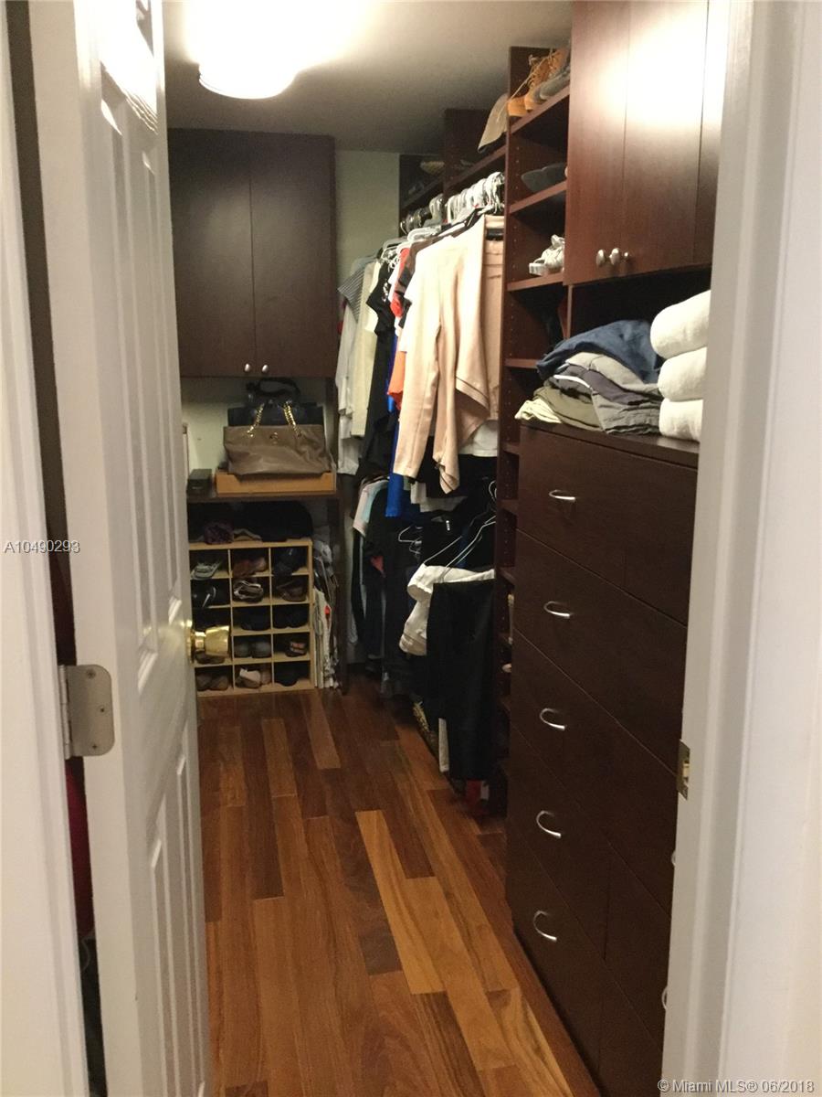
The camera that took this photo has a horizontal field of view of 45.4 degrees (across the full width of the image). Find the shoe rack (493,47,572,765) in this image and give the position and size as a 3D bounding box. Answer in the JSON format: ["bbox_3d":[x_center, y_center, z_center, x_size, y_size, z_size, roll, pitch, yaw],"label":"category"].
[{"bbox_3d":[0.469,-0.194,2.473,0.360,2.085,0.515,-2,12,-11],"label":"shoe rack"}]

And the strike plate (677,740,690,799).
[{"bbox_3d":[0.285,0.230,1.021,0.005,0.057,0.030,-2,12,-11],"label":"strike plate"}]

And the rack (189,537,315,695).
[{"bbox_3d":[-0.650,0.250,3.970,0.480,0.605,0.295,-2,12,-11],"label":"rack"}]

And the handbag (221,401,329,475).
[{"bbox_3d":[-0.521,-0.421,3.807,0.400,0.283,0.150,-2,12,-11],"label":"handbag"}]

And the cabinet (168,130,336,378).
[{"bbox_3d":[-0.605,-1.083,3.699,0.612,0.853,0.310,-2,12,-11],"label":"cabinet"}]

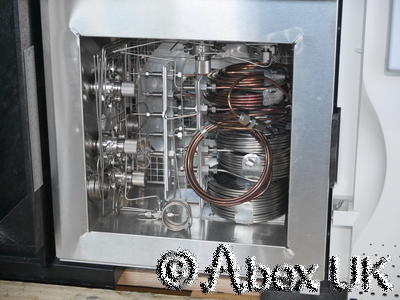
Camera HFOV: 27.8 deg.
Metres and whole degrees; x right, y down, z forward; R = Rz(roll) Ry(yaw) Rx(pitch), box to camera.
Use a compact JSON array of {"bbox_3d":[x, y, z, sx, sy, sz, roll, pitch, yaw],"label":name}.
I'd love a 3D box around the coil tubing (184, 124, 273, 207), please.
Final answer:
[{"bbox_3d":[0.037,0.021,1.080,0.116,0.116,0.020,3,18,10],"label":"coil tubing"}]

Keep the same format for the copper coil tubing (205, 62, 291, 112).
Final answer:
[{"bbox_3d":[0.066,-0.088,1.123,0.118,0.043,0.118,3,18,10],"label":"copper coil tubing"}]

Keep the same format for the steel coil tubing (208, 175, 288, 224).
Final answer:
[{"bbox_3d":[0.070,0.062,1.167,0.115,0.050,0.115,3,18,10],"label":"steel coil tubing"}]

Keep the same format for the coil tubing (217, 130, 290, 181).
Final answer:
[{"bbox_3d":[0.077,-0.006,1.144,0.106,0.069,0.106,3,18,10],"label":"coil tubing"}]

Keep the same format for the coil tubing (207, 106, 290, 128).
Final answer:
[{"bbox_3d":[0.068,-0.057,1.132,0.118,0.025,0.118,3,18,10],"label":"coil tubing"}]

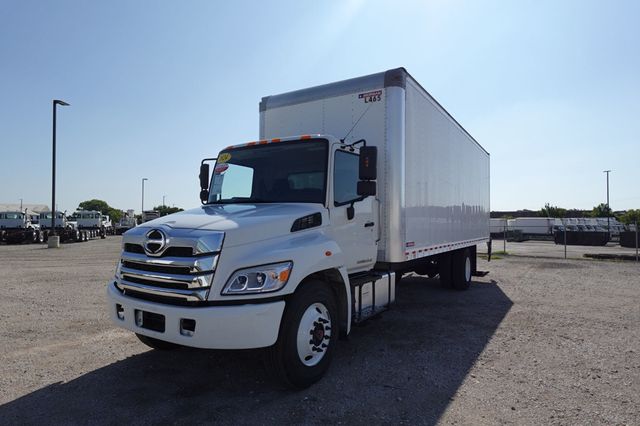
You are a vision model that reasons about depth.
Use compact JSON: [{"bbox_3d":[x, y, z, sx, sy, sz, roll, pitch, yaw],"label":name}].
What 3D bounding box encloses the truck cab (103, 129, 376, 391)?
[{"bbox_3d":[-0.711,0.307,4.248,2.450,2.600,2.750,-1,-2,34],"label":"truck cab"}]

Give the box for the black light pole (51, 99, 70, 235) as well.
[{"bbox_3d":[-15.805,-2.743,21.782,0.350,8.200,0.900,-1,-2,42],"label":"black light pole"}]

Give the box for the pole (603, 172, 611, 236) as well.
[{"bbox_3d":[38.150,-1.260,47.000,1.300,8.700,0.350,-1,-2,30],"label":"pole"}]

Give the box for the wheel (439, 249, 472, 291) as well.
[{"bbox_3d":[3.130,1.245,8.286,0.600,1.000,1.000,-1,-2,34],"label":"wheel"}]

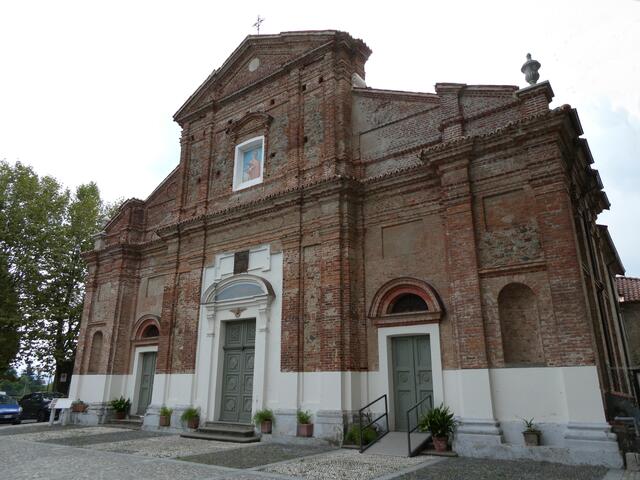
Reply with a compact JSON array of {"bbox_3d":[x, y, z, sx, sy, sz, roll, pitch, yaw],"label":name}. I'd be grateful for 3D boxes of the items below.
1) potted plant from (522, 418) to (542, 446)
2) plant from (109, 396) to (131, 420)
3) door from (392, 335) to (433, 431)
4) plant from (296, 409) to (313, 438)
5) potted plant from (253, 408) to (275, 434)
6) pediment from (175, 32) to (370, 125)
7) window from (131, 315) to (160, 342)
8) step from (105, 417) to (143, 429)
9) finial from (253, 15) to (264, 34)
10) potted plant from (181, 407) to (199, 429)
[{"bbox_3d":[4.534,4.097,9.471,0.385,0.538,0.385,-12,-21,34],"label":"potted plant"},{"bbox_3d":[-8.606,7.218,19.049,0.861,0.936,0.861,-12,-21,34],"label":"plant"},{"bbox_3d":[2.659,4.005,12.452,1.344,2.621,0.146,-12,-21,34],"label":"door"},{"bbox_3d":[-0.440,5.200,12.612,0.454,0.769,0.454,-12,-21,34],"label":"plant"},{"bbox_3d":[-1.784,5.736,14.061,0.630,0.740,0.630,-12,-22,33],"label":"potted plant"},{"bbox_3d":[-2.840,-7.452,19.186,9.520,2.800,0.986,-12,-21,34],"label":"pediment"},{"bbox_3d":[-7.699,4.039,20.130,2.360,1.350,0.370,-12,-22,33],"label":"window"},{"bbox_3d":[-7.816,7.592,18.446,2.800,0.300,0.950,-12,-22,33],"label":"step"},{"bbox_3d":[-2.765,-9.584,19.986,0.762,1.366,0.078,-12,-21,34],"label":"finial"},{"bbox_3d":[-4.468,6.111,15.312,0.662,0.681,0.662,-12,-21,34],"label":"potted plant"}]

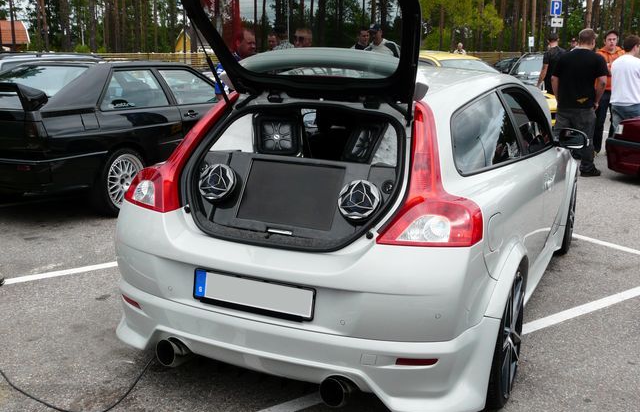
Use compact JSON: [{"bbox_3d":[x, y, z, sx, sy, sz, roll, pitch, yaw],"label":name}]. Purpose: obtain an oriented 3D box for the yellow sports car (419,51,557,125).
[{"bbox_3d":[2.393,-1.971,12.594,4.150,1.450,1.750,12,17,41],"label":"yellow sports car"}]

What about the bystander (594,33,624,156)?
[{"bbox_3d":[4.376,-1.698,10.608,0.550,1.840,0.340,5,13,17],"label":"bystander"}]

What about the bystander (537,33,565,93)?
[{"bbox_3d":[4.110,-2.130,12.500,0.520,1.860,0.320,2,12,4],"label":"bystander"}]

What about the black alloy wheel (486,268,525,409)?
[{"bbox_3d":[0.696,0.532,2.974,0.230,0.645,0.645,7,14,24],"label":"black alloy wheel"}]

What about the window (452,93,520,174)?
[{"bbox_3d":[0.704,-0.328,3.075,0.070,0.350,0.890,-17,2,30],"label":"window"}]

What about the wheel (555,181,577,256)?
[{"bbox_3d":[1.790,0.038,5.303,0.230,0.645,0.645,7,14,24],"label":"wheel"}]

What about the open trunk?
[{"bbox_3d":[-0.076,-0.169,2.942,0.940,0.550,0.640,7,14,24],"label":"open trunk"}]

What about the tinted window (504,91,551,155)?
[{"bbox_3d":[1.114,-0.491,3.827,0.070,0.380,0.850,-17,2,30],"label":"tinted window"}]

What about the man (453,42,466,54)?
[{"bbox_3d":[4.845,-4.689,24.306,0.500,1.780,0.320,4,13,11],"label":"man"}]

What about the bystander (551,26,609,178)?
[{"bbox_3d":[3.376,-1.329,8.938,0.620,1.803,0.380,7,14,27],"label":"bystander"}]

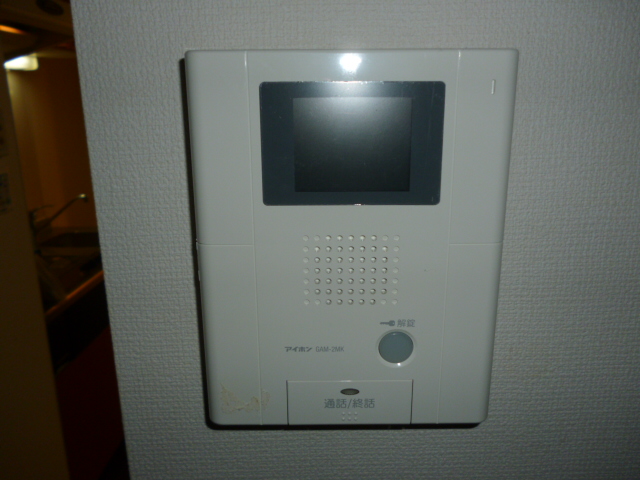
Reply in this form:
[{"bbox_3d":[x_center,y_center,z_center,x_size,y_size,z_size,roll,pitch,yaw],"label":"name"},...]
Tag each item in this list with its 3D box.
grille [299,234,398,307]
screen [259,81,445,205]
[{"bbox_3d":[0.015,0.014,0.248,0.046,0.035,0.005,0,14,1],"label":"grille"},{"bbox_3d":[0.014,-0.043,0.234,0.081,0.055,0.008,0,14,1],"label":"screen"}]

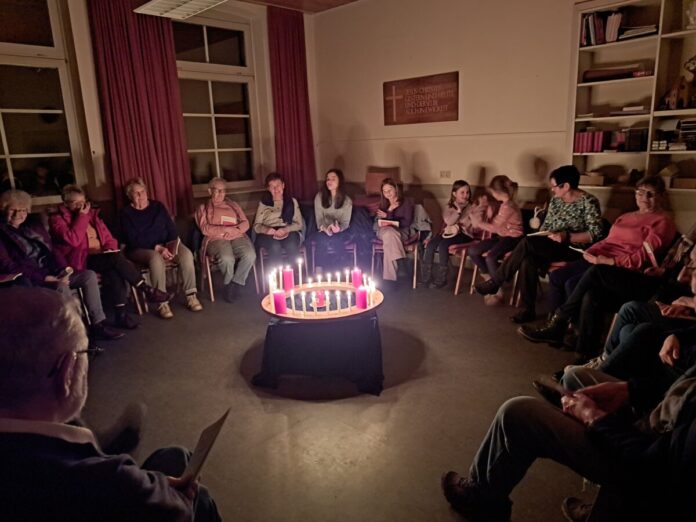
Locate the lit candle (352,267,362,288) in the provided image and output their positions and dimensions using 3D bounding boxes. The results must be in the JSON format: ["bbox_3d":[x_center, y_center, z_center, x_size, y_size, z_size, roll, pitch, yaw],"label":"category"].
[{"bbox_3d":[0.067,0.122,3.513,0.072,0.140,0.072,-2,13,0],"label":"lit candle"}]

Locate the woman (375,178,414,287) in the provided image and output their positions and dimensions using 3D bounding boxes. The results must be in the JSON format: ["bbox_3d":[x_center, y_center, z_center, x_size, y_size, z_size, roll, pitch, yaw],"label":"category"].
[{"bbox_3d":[0.504,-0.294,5.043,0.470,1.120,0.670,3,14,21],"label":"woman"}]

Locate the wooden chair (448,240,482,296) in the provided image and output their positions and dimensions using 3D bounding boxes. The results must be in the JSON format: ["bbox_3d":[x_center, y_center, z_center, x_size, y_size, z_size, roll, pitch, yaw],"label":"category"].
[{"bbox_3d":[1.069,-0.135,4.939,0.480,0.820,0.530,10,18,42],"label":"wooden chair"}]

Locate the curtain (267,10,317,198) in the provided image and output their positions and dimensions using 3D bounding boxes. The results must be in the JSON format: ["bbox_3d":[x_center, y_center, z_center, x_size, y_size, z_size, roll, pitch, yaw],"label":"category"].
[{"bbox_3d":[-0.706,-1.922,6.183,0.620,2.340,0.150,-14,18,-42],"label":"curtain"}]

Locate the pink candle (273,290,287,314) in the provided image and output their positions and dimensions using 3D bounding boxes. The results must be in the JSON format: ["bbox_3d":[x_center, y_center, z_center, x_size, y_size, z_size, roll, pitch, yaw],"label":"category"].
[{"bbox_3d":[-0.419,0.252,3.005,0.074,0.148,0.074,-2,13,0],"label":"pink candle"}]

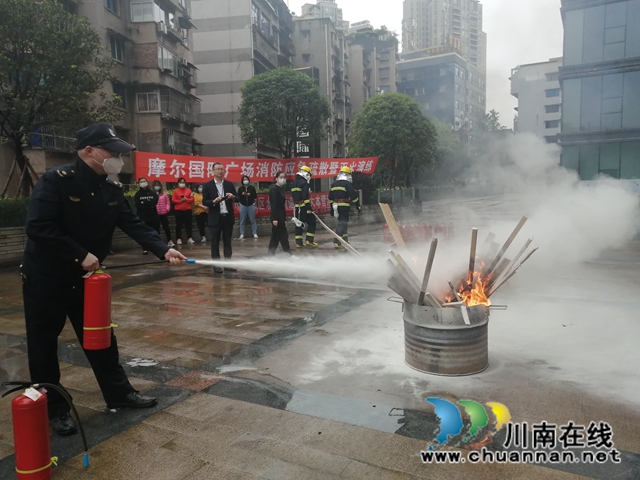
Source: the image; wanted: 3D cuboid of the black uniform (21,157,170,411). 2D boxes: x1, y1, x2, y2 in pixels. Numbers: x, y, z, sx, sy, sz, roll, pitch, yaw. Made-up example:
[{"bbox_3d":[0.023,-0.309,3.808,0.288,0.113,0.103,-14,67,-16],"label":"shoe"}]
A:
[{"bbox_3d":[-1.260,0.262,2.788,0.660,1.450,0.580,1,7,27],"label":"black uniform"}]

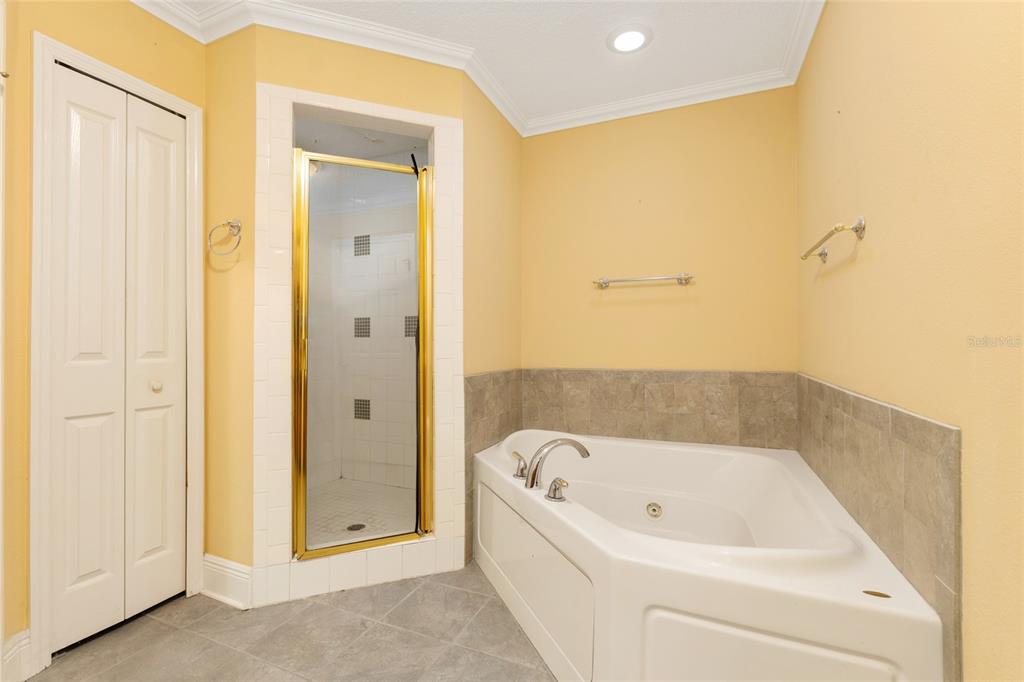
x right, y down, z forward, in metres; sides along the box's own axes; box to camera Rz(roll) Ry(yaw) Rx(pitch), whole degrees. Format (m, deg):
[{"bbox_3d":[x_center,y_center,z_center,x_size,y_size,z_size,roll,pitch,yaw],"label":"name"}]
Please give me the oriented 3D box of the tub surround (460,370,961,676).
[{"bbox_3d":[0.465,0.620,1.755,1.520,0.915,1.500,0,0,22],"label":"tub surround"}]

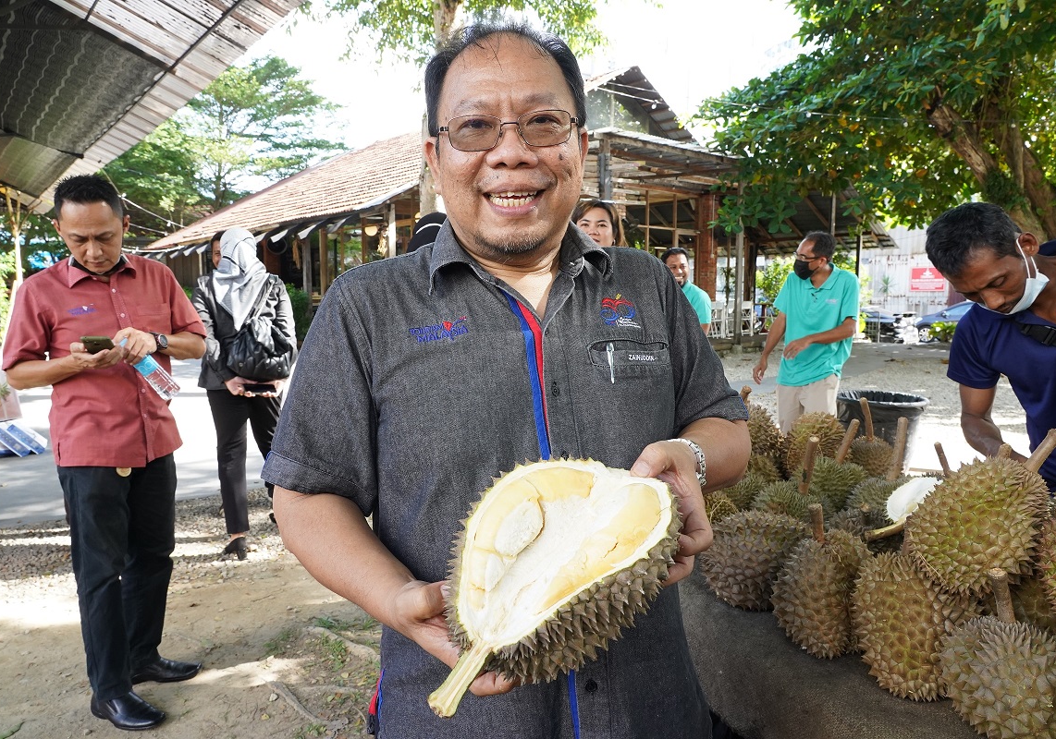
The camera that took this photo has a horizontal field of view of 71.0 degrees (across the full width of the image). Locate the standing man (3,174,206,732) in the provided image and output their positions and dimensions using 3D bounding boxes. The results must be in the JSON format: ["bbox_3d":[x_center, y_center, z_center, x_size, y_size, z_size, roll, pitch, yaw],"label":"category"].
[{"bbox_3d":[-1.270,0.235,2.320,0.470,1.680,0.580,4,7,39],"label":"standing man"}]

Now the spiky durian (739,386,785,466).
[{"bbox_3d":[0.652,0.159,2.100,0.175,0.230,0.175,-12,6,1],"label":"spiky durian"}]

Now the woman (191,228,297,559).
[{"bbox_3d":[-1.470,0.122,3.806,0.520,1.640,0.470,-2,6,-23],"label":"woman"}]

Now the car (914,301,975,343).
[{"bbox_3d":[14.300,-1.693,25.049,4.200,1.480,1.720,0,5,-2],"label":"car"}]

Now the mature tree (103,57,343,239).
[{"bbox_3d":[-13.700,-7.790,31.934,11.000,12.400,10.500,0,5,0],"label":"mature tree"}]

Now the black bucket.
[{"bbox_3d":[2.080,0.531,4.382,0.570,0.720,0.570,0,5,0],"label":"black bucket"}]

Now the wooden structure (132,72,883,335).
[{"bbox_3d":[0.392,-5.009,26.094,19.500,7.900,18.500,-5,7,-43],"label":"wooden structure"}]

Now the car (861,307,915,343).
[{"bbox_3d":[11.000,-1.746,25.747,4.200,1.460,1.720,4,6,37],"label":"car"}]

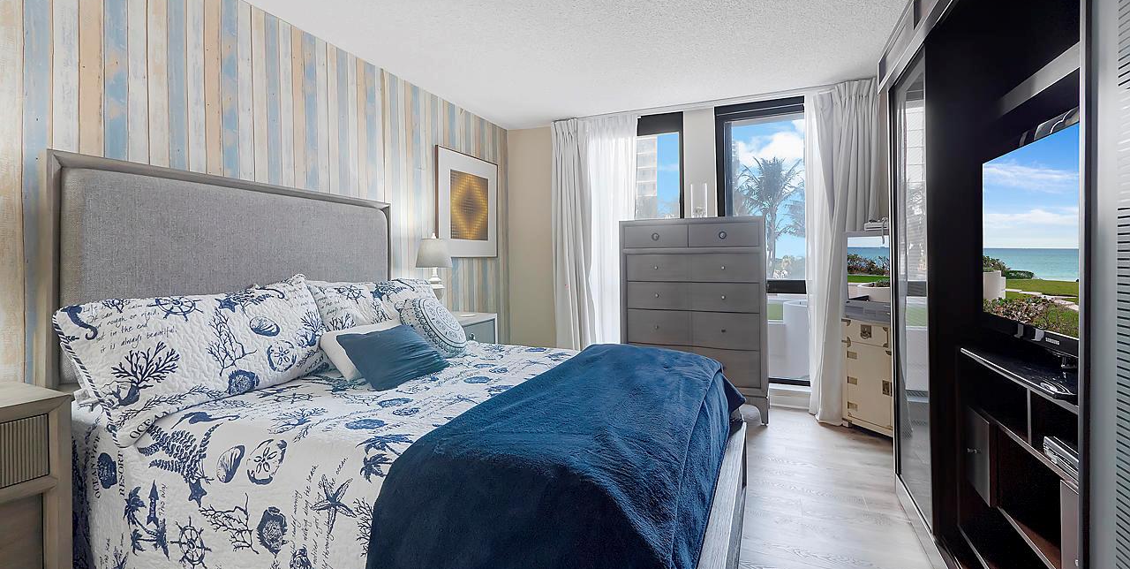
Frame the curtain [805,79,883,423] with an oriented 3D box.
[{"bbox_3d":[1.967,-0.219,3.256,0.430,2.400,0.220,1,3,25],"label":"curtain"}]

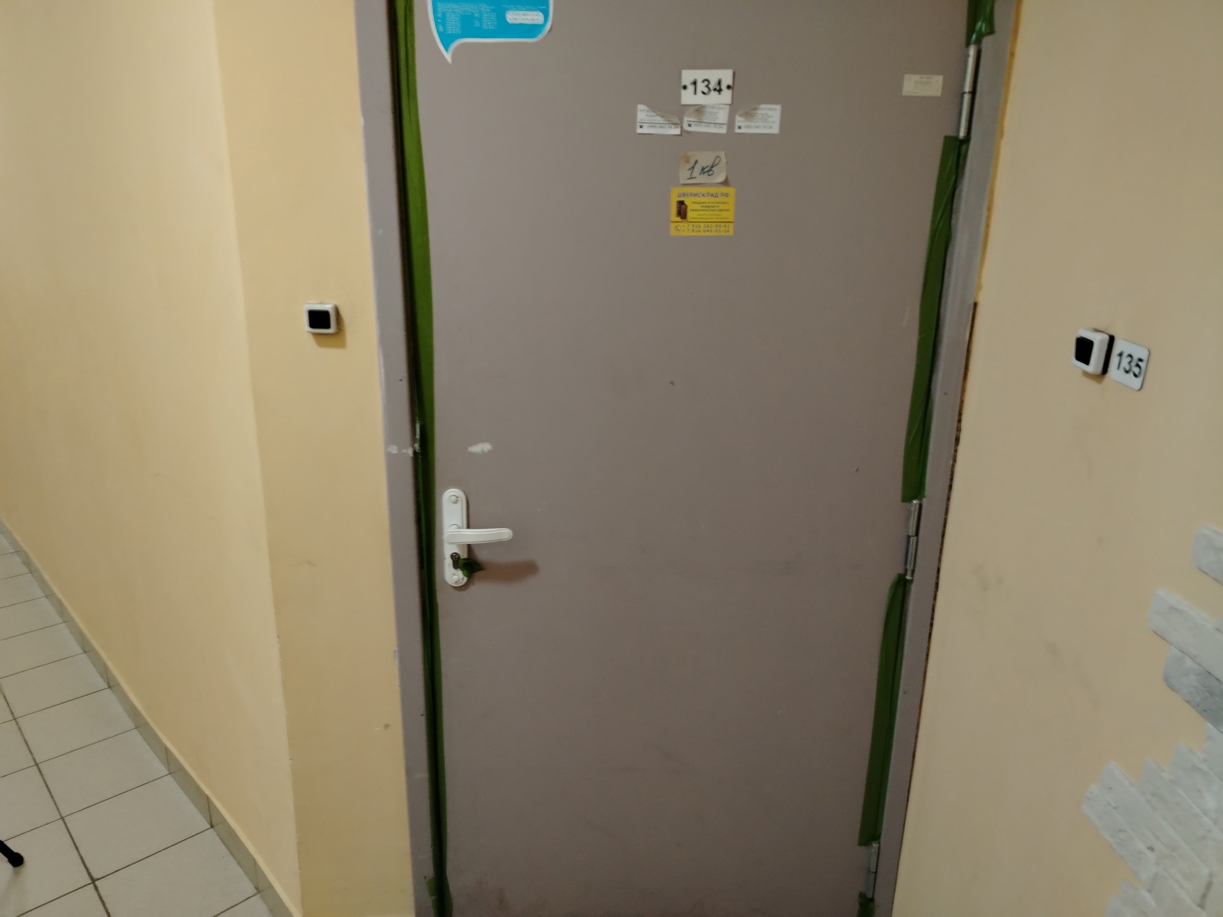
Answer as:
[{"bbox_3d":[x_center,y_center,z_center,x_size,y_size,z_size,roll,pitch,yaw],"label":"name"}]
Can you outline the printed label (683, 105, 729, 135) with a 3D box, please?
[{"bbox_3d":[0.146,-0.522,1.304,0.069,0.042,0.006,1,16,1],"label":"printed label"}]

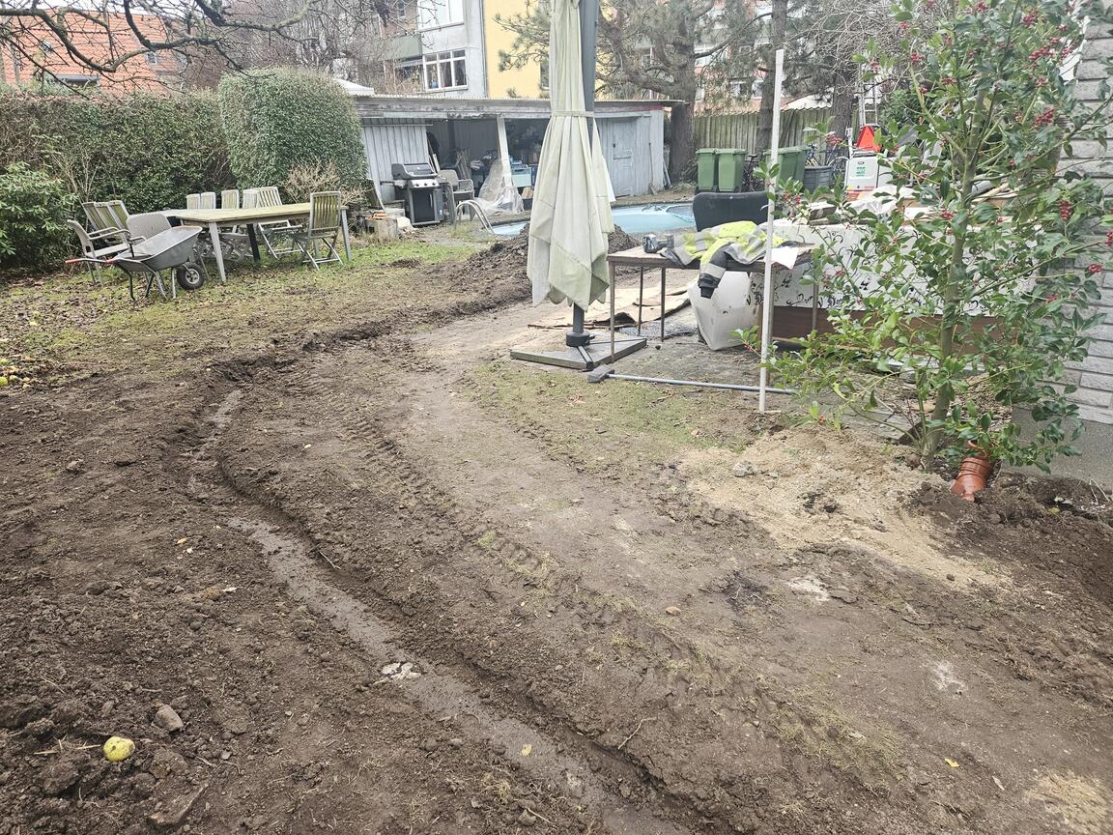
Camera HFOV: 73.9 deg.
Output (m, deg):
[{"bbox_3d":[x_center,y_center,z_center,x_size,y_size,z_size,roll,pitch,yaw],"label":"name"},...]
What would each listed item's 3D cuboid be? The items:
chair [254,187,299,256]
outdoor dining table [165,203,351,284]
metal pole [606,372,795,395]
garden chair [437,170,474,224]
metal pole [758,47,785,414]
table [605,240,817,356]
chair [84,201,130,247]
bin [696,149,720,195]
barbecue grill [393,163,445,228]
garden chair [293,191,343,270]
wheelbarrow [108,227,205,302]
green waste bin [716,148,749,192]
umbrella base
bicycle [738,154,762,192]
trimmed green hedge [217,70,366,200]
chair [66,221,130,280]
[{"bbox_3d":[-4.113,-2.858,10.843,0.550,0.940,0.450,16,27,39],"label":"chair"},{"bbox_3d":[-3.746,-2.291,9.614,1.130,0.740,1.822,18,29,42],"label":"outdoor dining table"},{"bbox_3d":[0.901,-0.214,4.736,1.242,0.026,0.026,7,23,23],"label":"metal pole"},{"bbox_3d":[-1.945,-4.290,14.381,0.560,0.900,0.580,-20,27,-39],"label":"garden chair"},{"bbox_3d":[1.136,-0.901,3.922,0.035,1.881,0.033,-3,21,0],"label":"metal pole"},{"bbox_3d":[1.073,-0.745,5.095,1.160,0.750,0.720,12,25,32],"label":"table"},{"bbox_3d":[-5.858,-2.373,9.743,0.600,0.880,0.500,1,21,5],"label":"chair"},{"bbox_3d":[4.087,-6.457,19.424,0.580,1.070,0.730,13,25,33],"label":"bin"},{"bbox_3d":[-2.692,-4.325,14.244,0.800,1.120,0.620,-17,25,-33],"label":"barbecue grill"},{"bbox_3d":[-3.124,-2.455,9.732,0.550,0.920,0.450,17,27,39],"label":"garden chair"},{"bbox_3d":[-4.446,-1.629,8.067,0.630,0.690,1.400,8,23,22],"label":"wheelbarrow"},{"bbox_3d":[4.617,-6.360,19.140,0.580,1.070,0.730,13,25,33],"label":"green waste bin"},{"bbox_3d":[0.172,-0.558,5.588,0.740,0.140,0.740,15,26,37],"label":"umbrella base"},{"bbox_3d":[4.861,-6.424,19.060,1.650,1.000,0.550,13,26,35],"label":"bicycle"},{"bbox_3d":[-5.147,-5.341,14.659,2.550,2.900,1.900,-8,22,-17],"label":"trimmed green hedge"},{"bbox_3d":[-5.574,-2.051,9.085,0.550,0.810,0.610,16,27,39],"label":"chair"}]

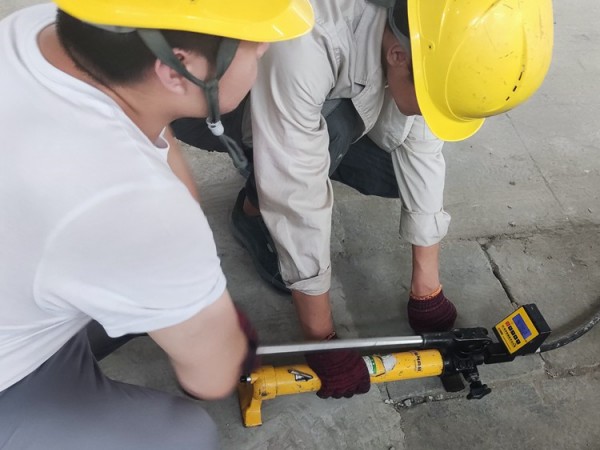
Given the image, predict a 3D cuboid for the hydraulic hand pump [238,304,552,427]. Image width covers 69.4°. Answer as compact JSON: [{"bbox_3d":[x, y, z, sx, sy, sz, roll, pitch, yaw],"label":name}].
[{"bbox_3d":[0.208,0.298,0.932,0.670,0.180,0.155,-3,56,-10],"label":"hydraulic hand pump"}]

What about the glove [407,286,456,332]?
[{"bbox_3d":[0.319,0.205,1.052,0.105,0.100,0.085,-3,56,-10],"label":"glove"}]

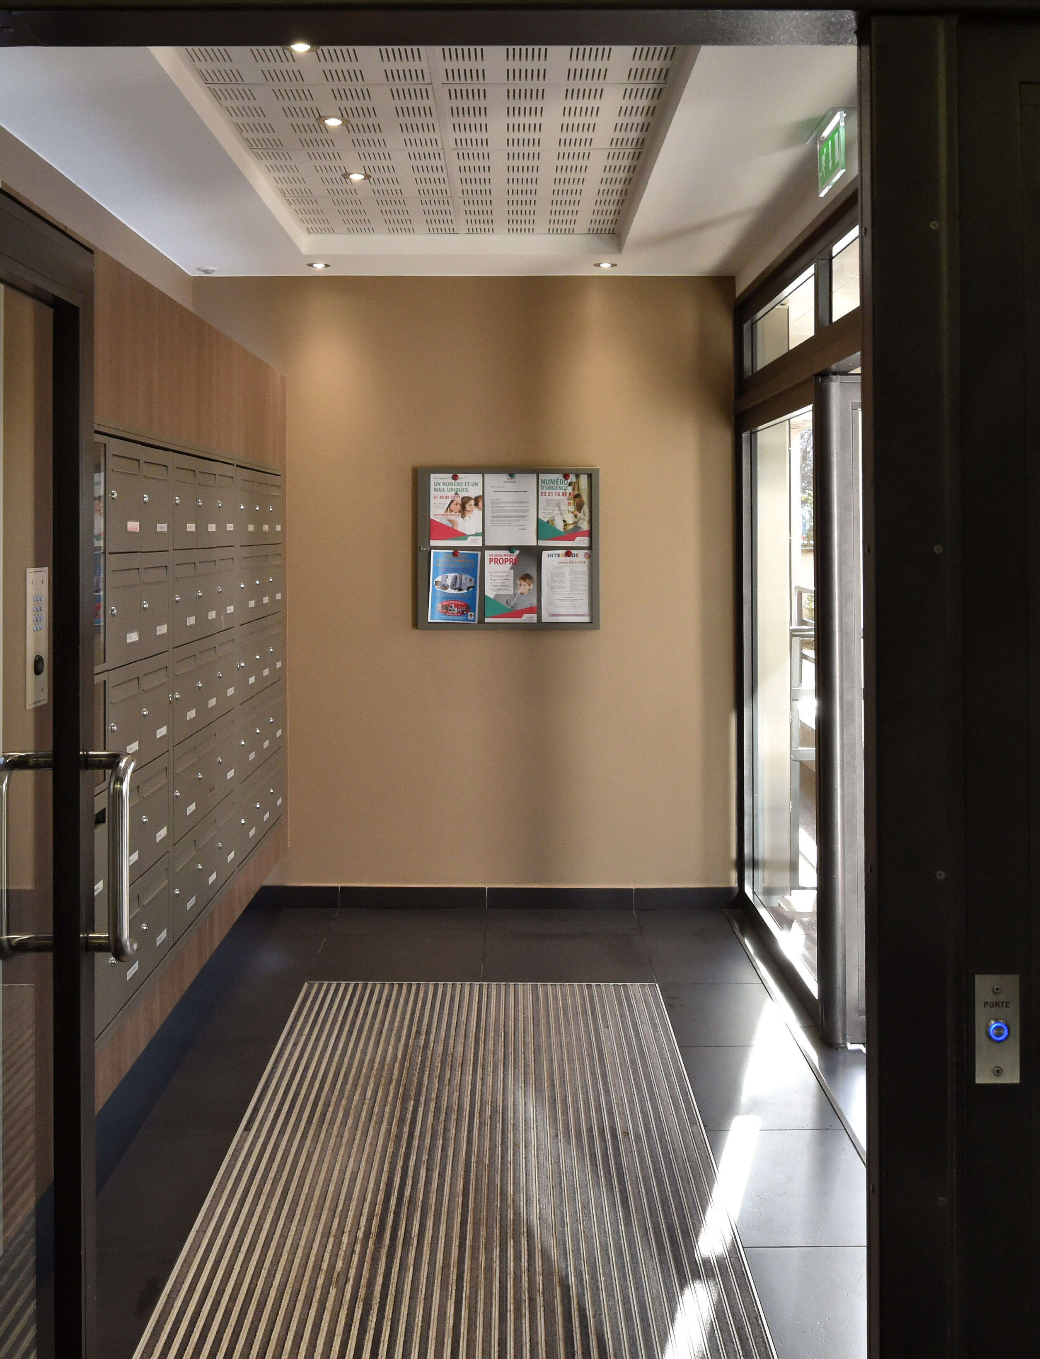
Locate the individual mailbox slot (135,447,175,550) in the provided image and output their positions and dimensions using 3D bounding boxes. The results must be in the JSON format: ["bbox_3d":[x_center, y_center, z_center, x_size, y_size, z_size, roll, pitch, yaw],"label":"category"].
[{"bbox_3d":[-1.127,-0.481,3.645,0.310,0.277,0.280,0,5,0],"label":"individual mailbox slot"}]

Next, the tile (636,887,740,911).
[{"bbox_3d":[0.678,0.895,5.545,0.420,0.091,0.012,0,6,0],"label":"tile"}]

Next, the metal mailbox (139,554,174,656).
[{"bbox_3d":[-1.048,-0.195,3.540,0.200,0.267,0.275,0,0,0],"label":"metal mailbox"}]

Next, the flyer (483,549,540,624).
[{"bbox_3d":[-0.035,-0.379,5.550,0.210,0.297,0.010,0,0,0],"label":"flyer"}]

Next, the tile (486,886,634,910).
[{"bbox_3d":[0.166,0.895,5.545,0.605,0.091,0.012,0,6,0],"label":"tile"}]

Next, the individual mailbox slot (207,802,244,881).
[{"bbox_3d":[-1.114,0.522,4.395,0.330,0.260,0.270,0,5,0],"label":"individual mailbox slot"}]

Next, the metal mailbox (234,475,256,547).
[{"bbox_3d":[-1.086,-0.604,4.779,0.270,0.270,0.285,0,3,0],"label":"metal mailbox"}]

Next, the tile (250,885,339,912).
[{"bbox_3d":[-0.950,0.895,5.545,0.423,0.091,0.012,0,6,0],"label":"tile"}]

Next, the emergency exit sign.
[{"bbox_3d":[0.821,-1.377,3.575,0.045,0.160,0.320,0,5,0],"label":"emergency exit sign"}]

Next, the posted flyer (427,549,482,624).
[{"bbox_3d":[-0.266,-0.379,5.570,0.210,0.297,0.015,0,0,0],"label":"posted flyer"}]

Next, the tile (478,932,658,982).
[{"bbox_3d":[0.169,1.014,4.961,0.600,0.012,0.600,0,6,0],"label":"tile"}]

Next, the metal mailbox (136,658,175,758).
[{"bbox_3d":[-1.127,0.078,3.645,0.310,0.277,0.280,0,5,0],"label":"metal mailbox"}]

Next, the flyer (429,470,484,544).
[{"bbox_3d":[-0.258,-0.694,5.570,0.210,0.297,0.015,0,0,0],"label":"flyer"}]

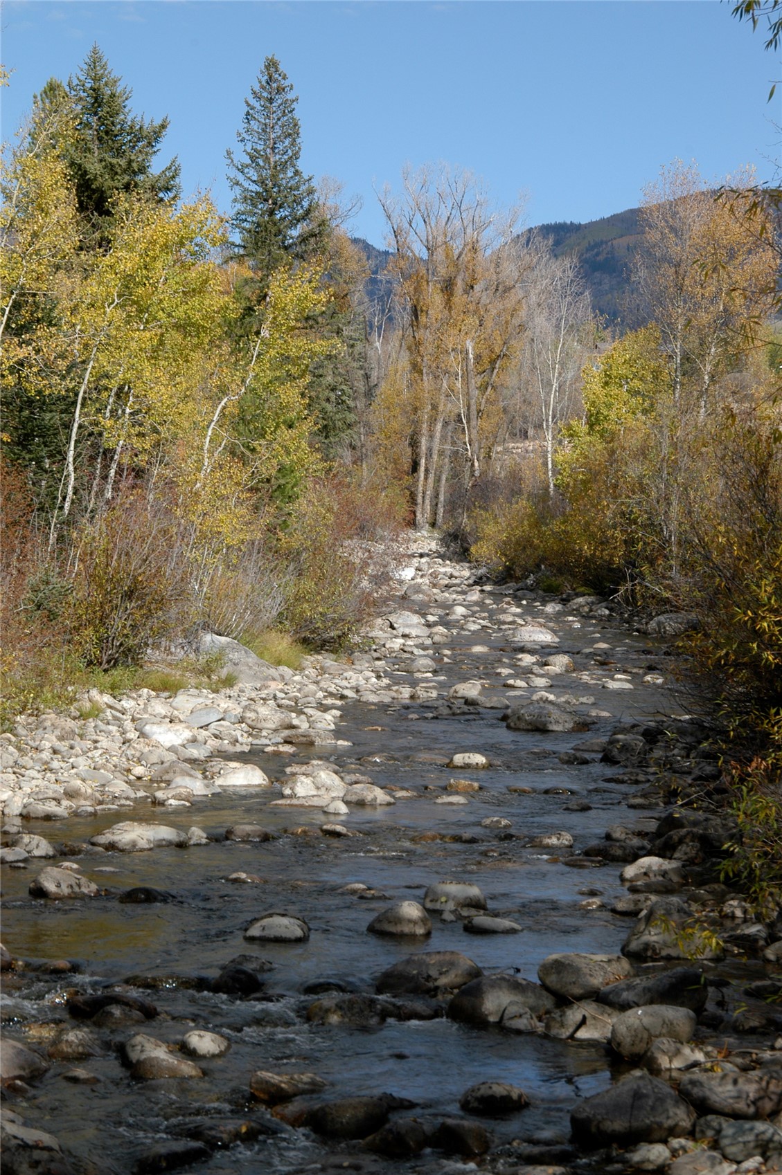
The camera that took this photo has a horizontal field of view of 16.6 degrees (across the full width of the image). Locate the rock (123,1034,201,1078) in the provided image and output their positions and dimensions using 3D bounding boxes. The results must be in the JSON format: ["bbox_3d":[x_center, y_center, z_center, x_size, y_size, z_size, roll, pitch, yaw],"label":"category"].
[{"bbox_3d":[-1.171,2.423,13.729,0.410,0.263,0.349,0,1,0],"label":"rock"}]

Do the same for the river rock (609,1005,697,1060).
[{"bbox_3d":[1.389,2.361,14.198,0.468,0.288,0.374,0,1,0],"label":"river rock"}]

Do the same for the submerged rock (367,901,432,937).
[{"bbox_3d":[0.056,2.255,18.054,0.434,0.273,0.369,0,1,0],"label":"submerged rock"}]

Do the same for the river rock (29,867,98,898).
[{"bbox_3d":[-2.413,2.196,19.748,0.515,0.259,0.386,0,1,0],"label":"river rock"}]

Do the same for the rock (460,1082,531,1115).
[{"bbox_3d":[0.496,2.481,12.902,0.337,0.193,0.269,0,1,0],"label":"rock"}]

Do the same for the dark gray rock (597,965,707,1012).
[{"bbox_3d":[1.508,2.323,15.417,0.646,0.274,0.420,0,1,0],"label":"dark gray rock"}]

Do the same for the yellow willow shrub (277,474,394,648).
[{"bbox_3d":[-0.929,-0.425,45.883,2.048,2.945,2.115,0,1,0],"label":"yellow willow shrub"}]

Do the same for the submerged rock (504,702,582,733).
[{"bbox_3d":[1.924,1.652,33.266,0.971,0.433,0.728,0,1,0],"label":"submerged rock"}]

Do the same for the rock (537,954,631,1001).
[{"bbox_3d":[1.150,2.315,15.838,0.560,0.288,0.448,0,1,0],"label":"rock"}]

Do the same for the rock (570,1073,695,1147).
[{"bbox_3d":[1.117,2.425,12.370,0.578,0.352,0.462,0,1,0],"label":"rock"}]

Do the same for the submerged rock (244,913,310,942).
[{"bbox_3d":[-0.762,2.286,17.820,0.434,0.229,0.326,0,1,0],"label":"submerged rock"}]

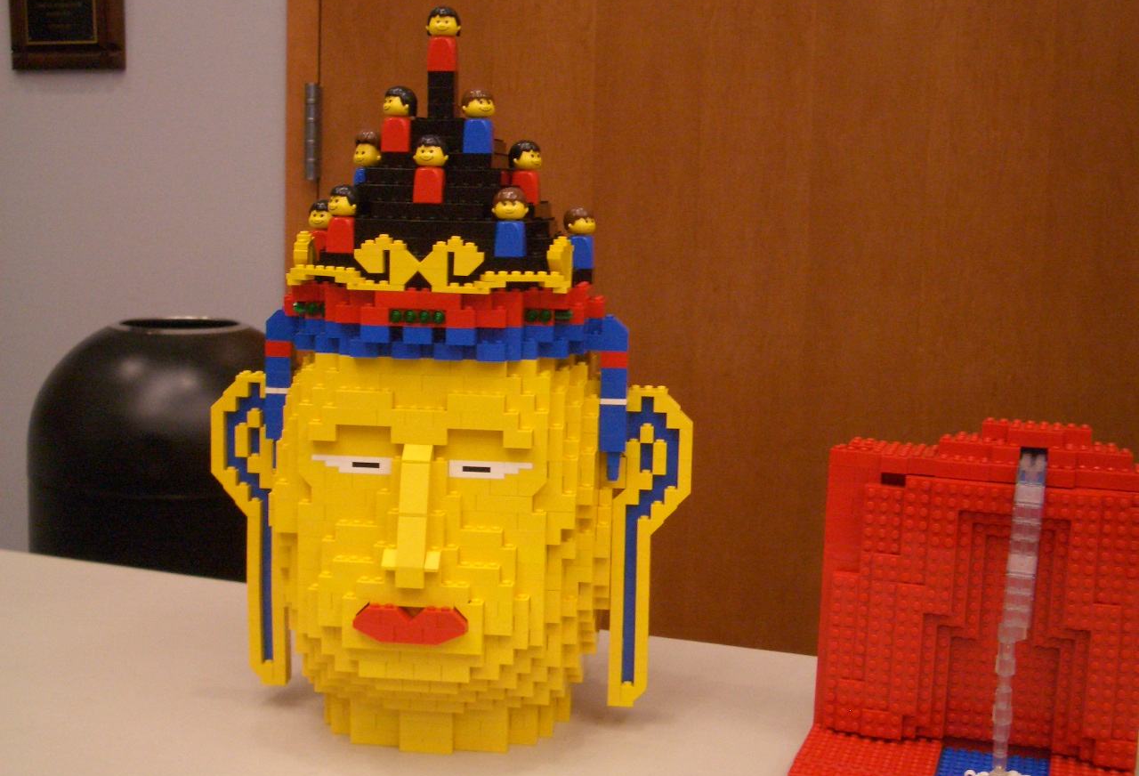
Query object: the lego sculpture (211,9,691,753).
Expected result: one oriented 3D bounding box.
[{"bbox_3d":[-0.075,-0.005,0.999,0.304,0.442,0.238,2,5,6],"label":"lego sculpture"}]

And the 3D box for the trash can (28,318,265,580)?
[{"bbox_3d":[-0.454,0.387,1.874,0.329,0.920,0.329,2,5,0],"label":"trash can"}]

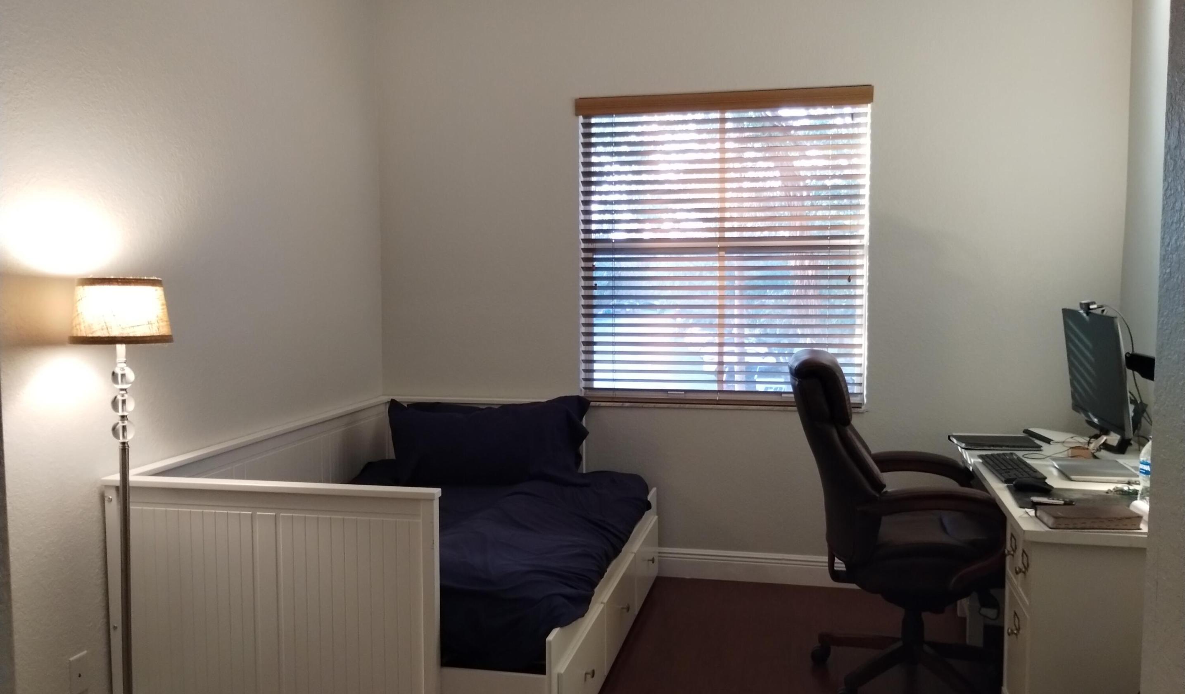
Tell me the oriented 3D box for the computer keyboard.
[{"bbox_3d":[1.411,0.409,3.239,0.135,0.027,0.450,1,4,12],"label":"computer keyboard"}]

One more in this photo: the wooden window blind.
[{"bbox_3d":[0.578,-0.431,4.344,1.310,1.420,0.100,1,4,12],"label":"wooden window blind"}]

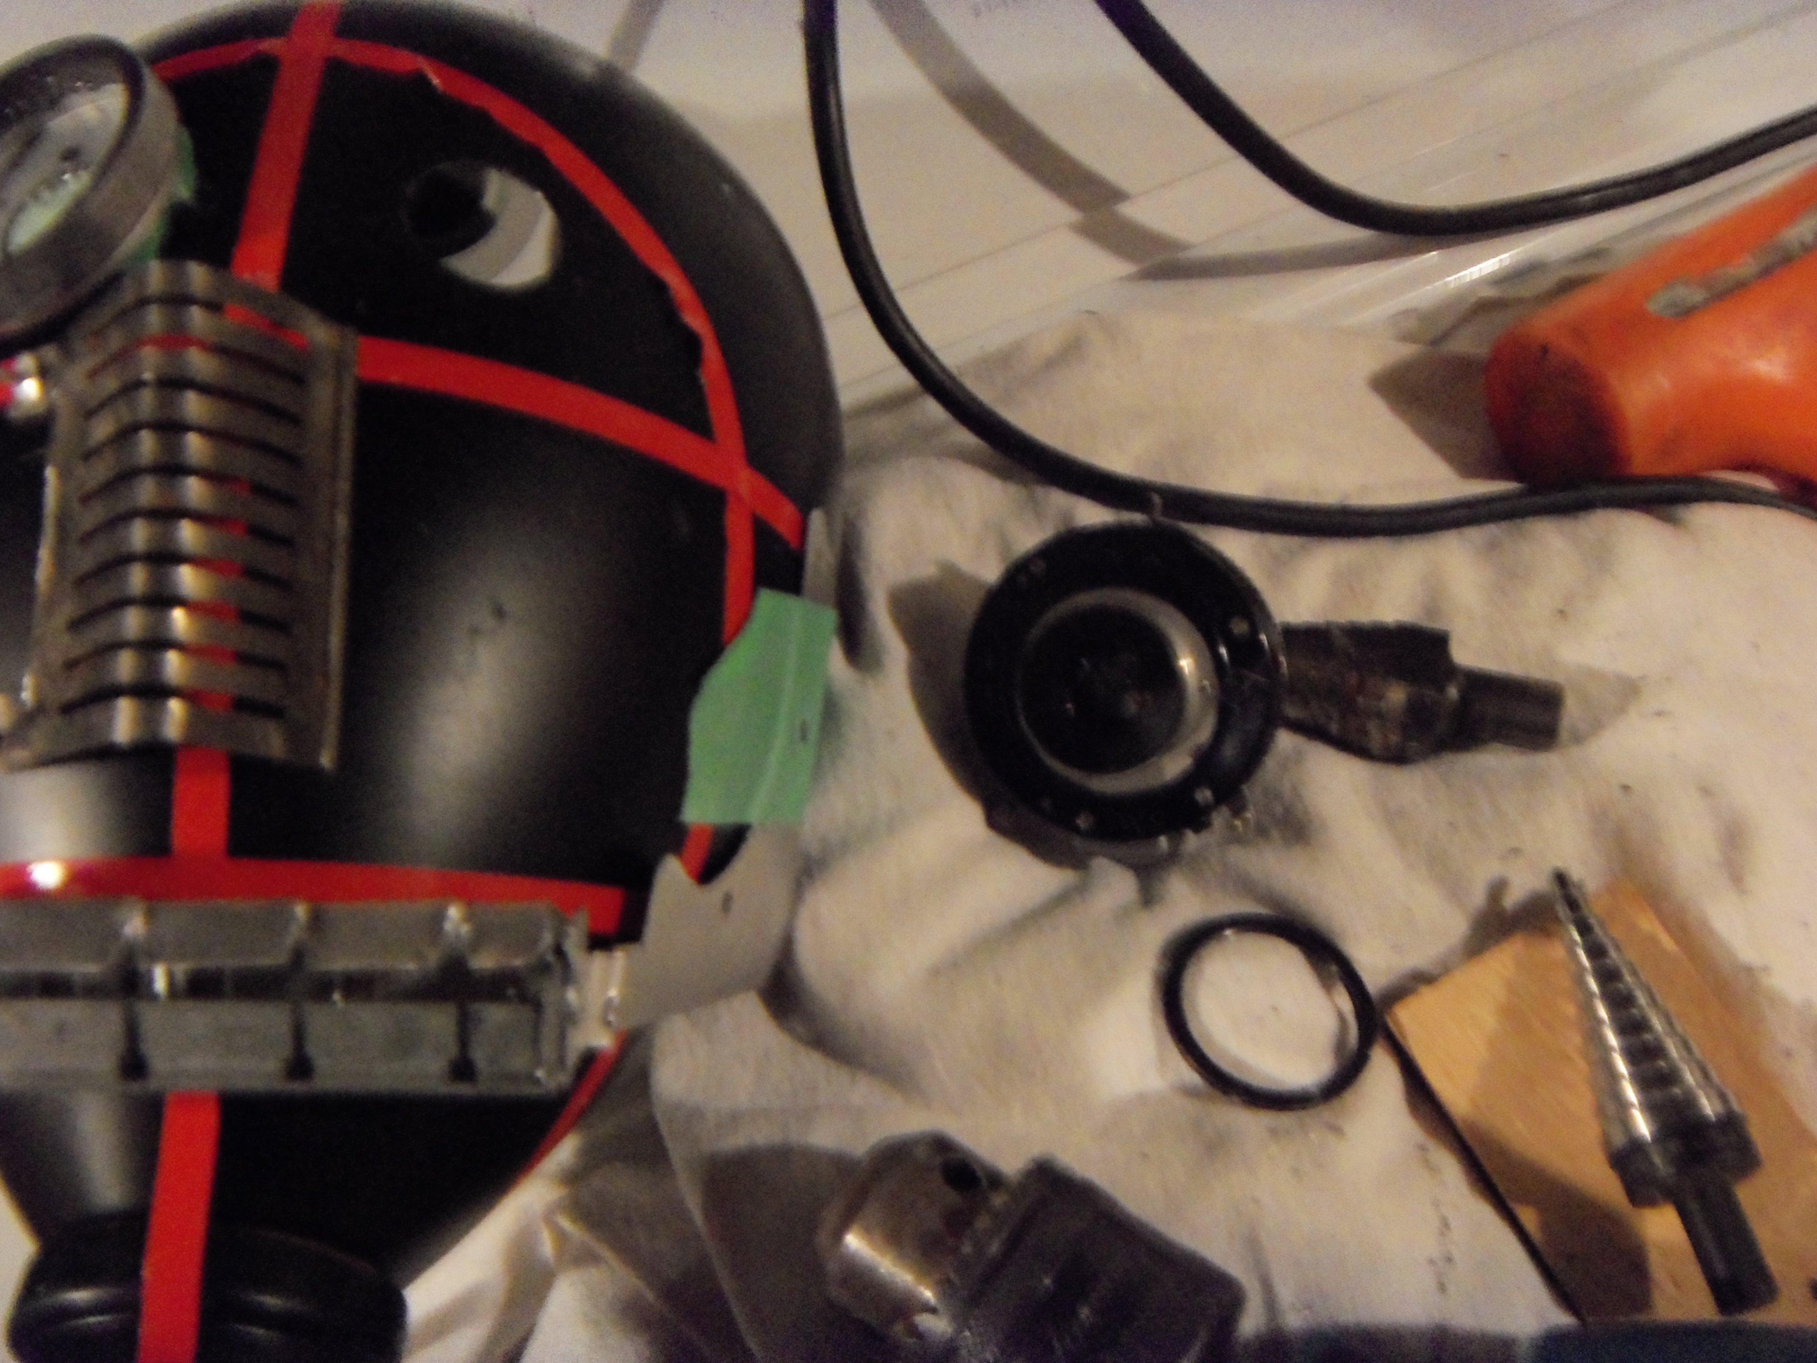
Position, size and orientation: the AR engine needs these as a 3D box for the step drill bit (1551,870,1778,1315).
[{"bbox_3d":[0.118,0.062,0.295,0.020,0.020,0.077,-6,50,-6],"label":"step drill bit"}]

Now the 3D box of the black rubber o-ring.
[{"bbox_3d":[0.061,0.055,0.311,0.037,0.003,0.037,3,53,-4],"label":"black rubber o-ring"}]

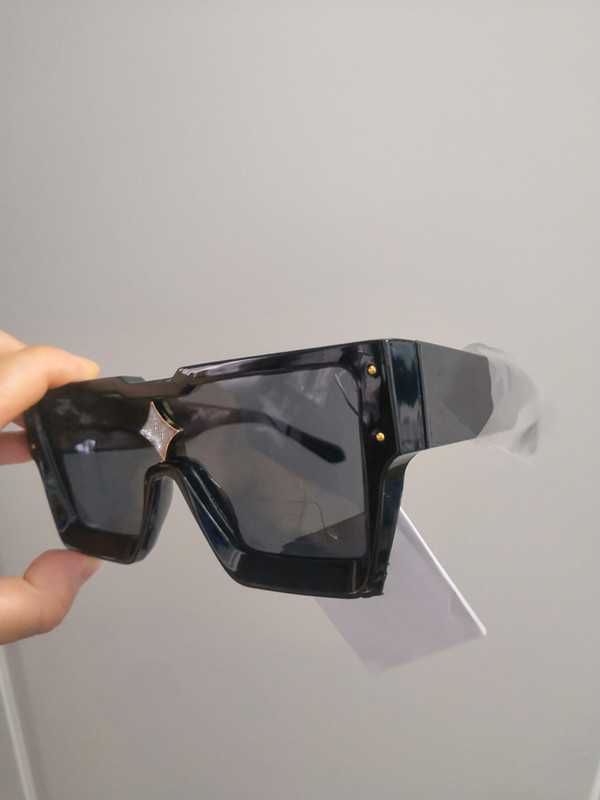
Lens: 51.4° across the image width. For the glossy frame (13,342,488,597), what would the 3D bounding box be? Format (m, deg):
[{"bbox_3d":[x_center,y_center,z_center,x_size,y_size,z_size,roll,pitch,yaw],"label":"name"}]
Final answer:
[{"bbox_3d":[0.009,0.019,0.223,0.147,0.055,0.150,-5,-2,40],"label":"glossy frame"}]

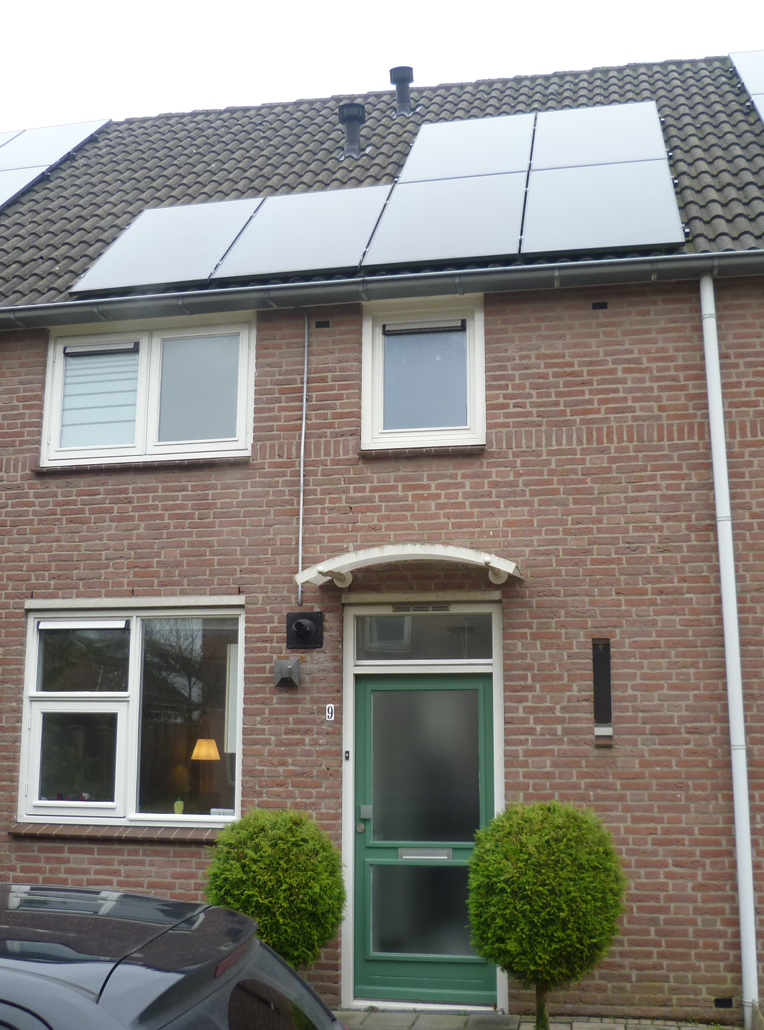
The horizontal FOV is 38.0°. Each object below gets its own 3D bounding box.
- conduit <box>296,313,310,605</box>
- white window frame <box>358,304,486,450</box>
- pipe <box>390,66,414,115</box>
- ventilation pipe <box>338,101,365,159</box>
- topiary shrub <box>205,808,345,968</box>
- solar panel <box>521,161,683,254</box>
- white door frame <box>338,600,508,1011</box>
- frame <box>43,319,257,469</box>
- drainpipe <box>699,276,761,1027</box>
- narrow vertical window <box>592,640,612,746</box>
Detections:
[{"bbox_3d":[-0.529,-0.401,7.486,0.025,2.010,0.025,-2,-11,11],"label":"conduit"},{"bbox_3d":[0.276,-0.965,7.495,0.835,1.045,0.100,-2,-11,11],"label":"white window frame"},{"bbox_3d":[0.200,-4.046,10.754,0.225,0.460,0.225,-2,-11,11],"label":"pipe"},{"bbox_3d":[-0.268,-3.448,10.105,0.240,0.507,0.240,-2,-11,11],"label":"ventilation pipe"},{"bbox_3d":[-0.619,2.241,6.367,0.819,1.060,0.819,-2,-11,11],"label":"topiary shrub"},{"bbox_3d":[1.537,-2.182,7.822,1.040,1.720,0.040,-2,-56,11],"label":"solar panel"},{"bbox_3d":[0.265,1.793,7.007,1.035,2.471,0.110,-2,-11,11],"label":"white door frame"},{"bbox_3d":[-1.644,-0.840,7.885,1.553,0.970,0.110,-2,-11,11],"label":"frame"},{"bbox_3d":[2.097,0.681,6.702,0.085,4.515,0.085,-2,-11,11],"label":"drainpipe"},{"bbox_3d":[1.352,1.089,6.796,0.107,0.670,0.100,-2,-11,11],"label":"narrow vertical window"}]

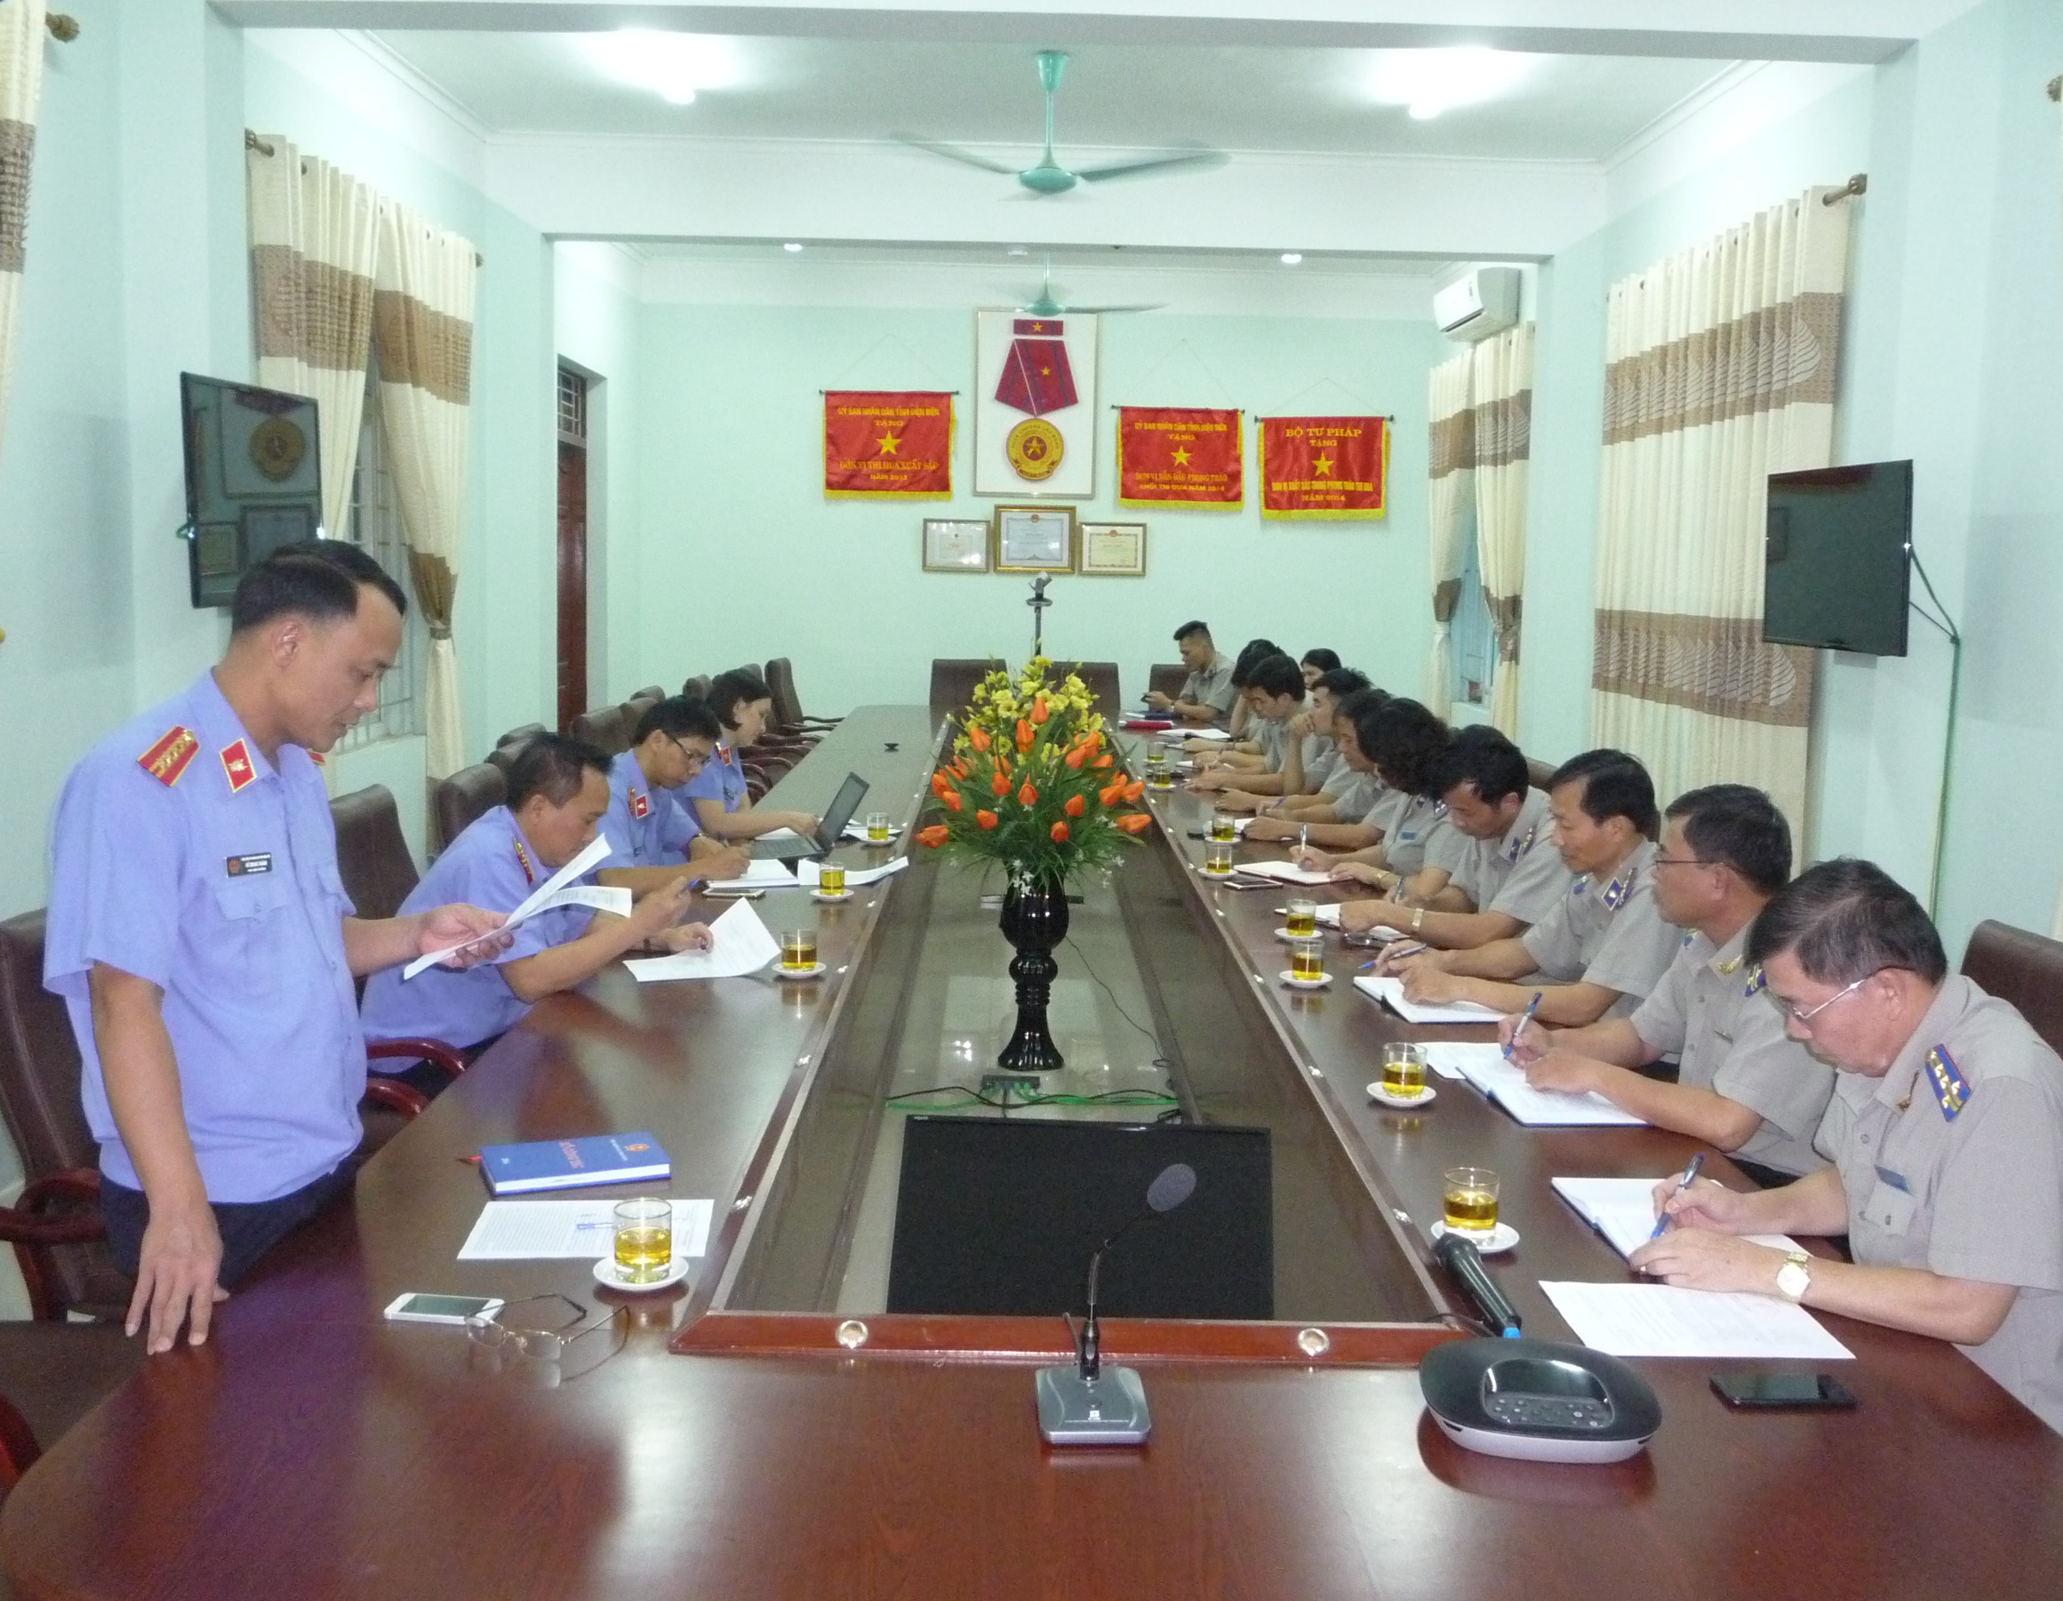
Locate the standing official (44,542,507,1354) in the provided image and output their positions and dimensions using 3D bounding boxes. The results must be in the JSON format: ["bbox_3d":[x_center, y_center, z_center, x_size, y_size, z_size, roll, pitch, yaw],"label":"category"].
[{"bbox_3d":[-0.936,0.499,2.375,0.450,1.629,0.540,3,8,16],"label":"standing official"}]

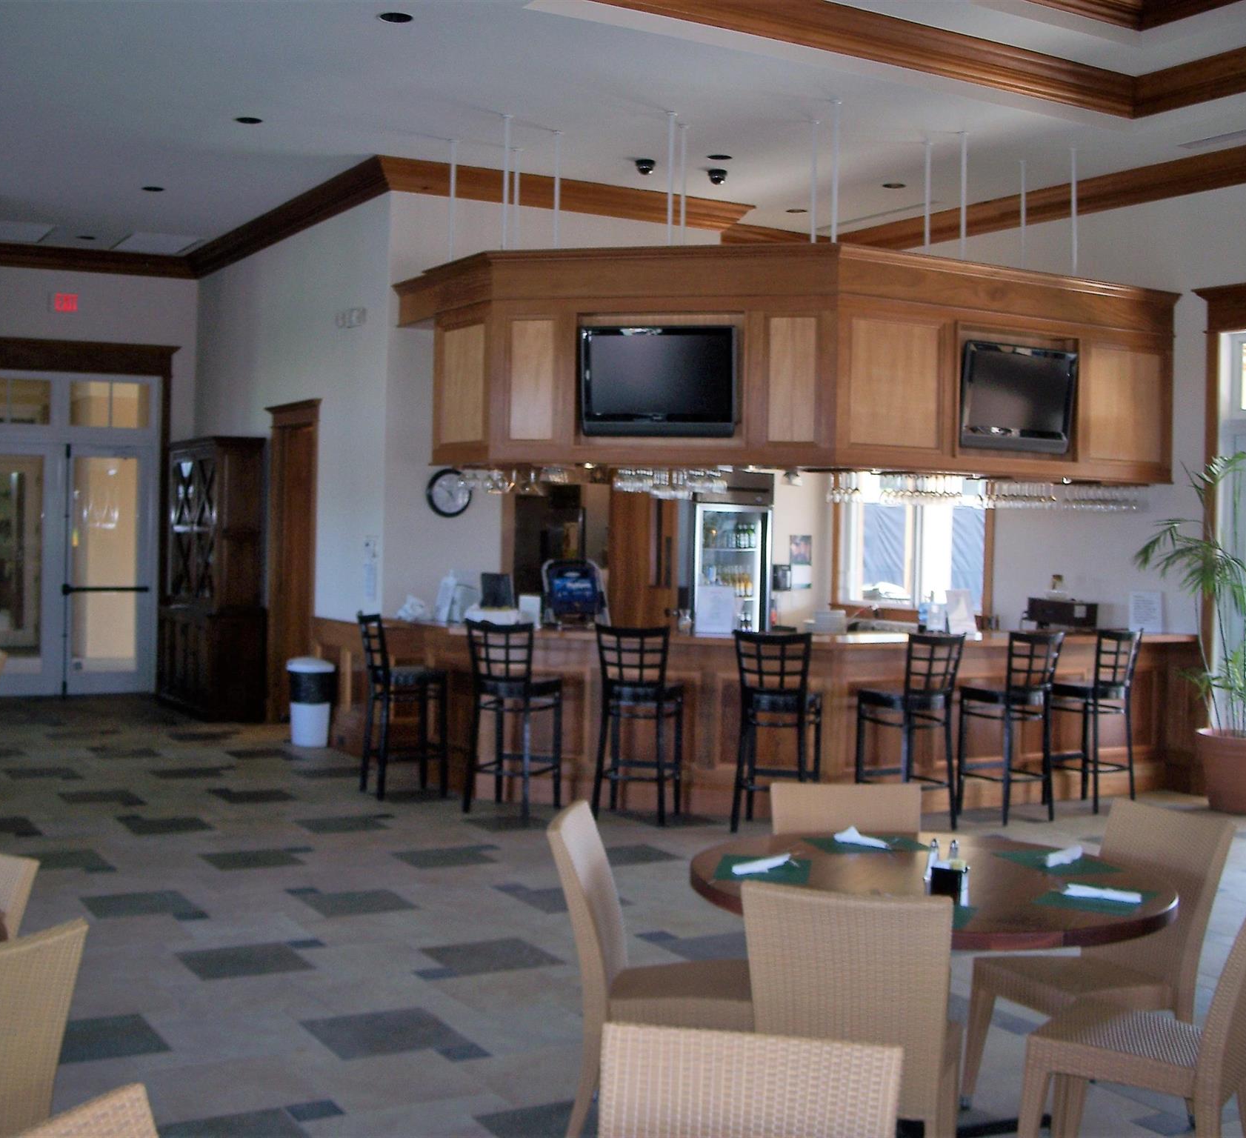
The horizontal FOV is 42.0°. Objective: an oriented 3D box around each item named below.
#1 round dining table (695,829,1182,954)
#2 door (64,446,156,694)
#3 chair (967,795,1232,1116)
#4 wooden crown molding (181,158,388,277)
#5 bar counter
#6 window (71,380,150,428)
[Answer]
[{"bbox_3d":[0.826,1.204,4.483,1.340,0.750,1.340,1,2,0],"label":"round dining table"},{"bbox_3d":[-4.847,0.011,15.365,0.880,2.370,0.060,0,2,-30],"label":"door"},{"bbox_3d":[1.354,1.137,4.632,0.630,0.870,0.480,0,2,-30],"label":"chair"},{"bbox_3d":[-2.848,-2.755,13.145,0.170,0.200,4.900,0,2,-30],"label":"wooden crown molding"},{"bbox_3d":[0.632,0.900,10.479,5.950,1.070,2.250,1,2,15],"label":"bar counter"},{"bbox_3d":[-4.735,-1.512,14.973,0.770,0.440,0.060,0,2,-30],"label":"window"}]

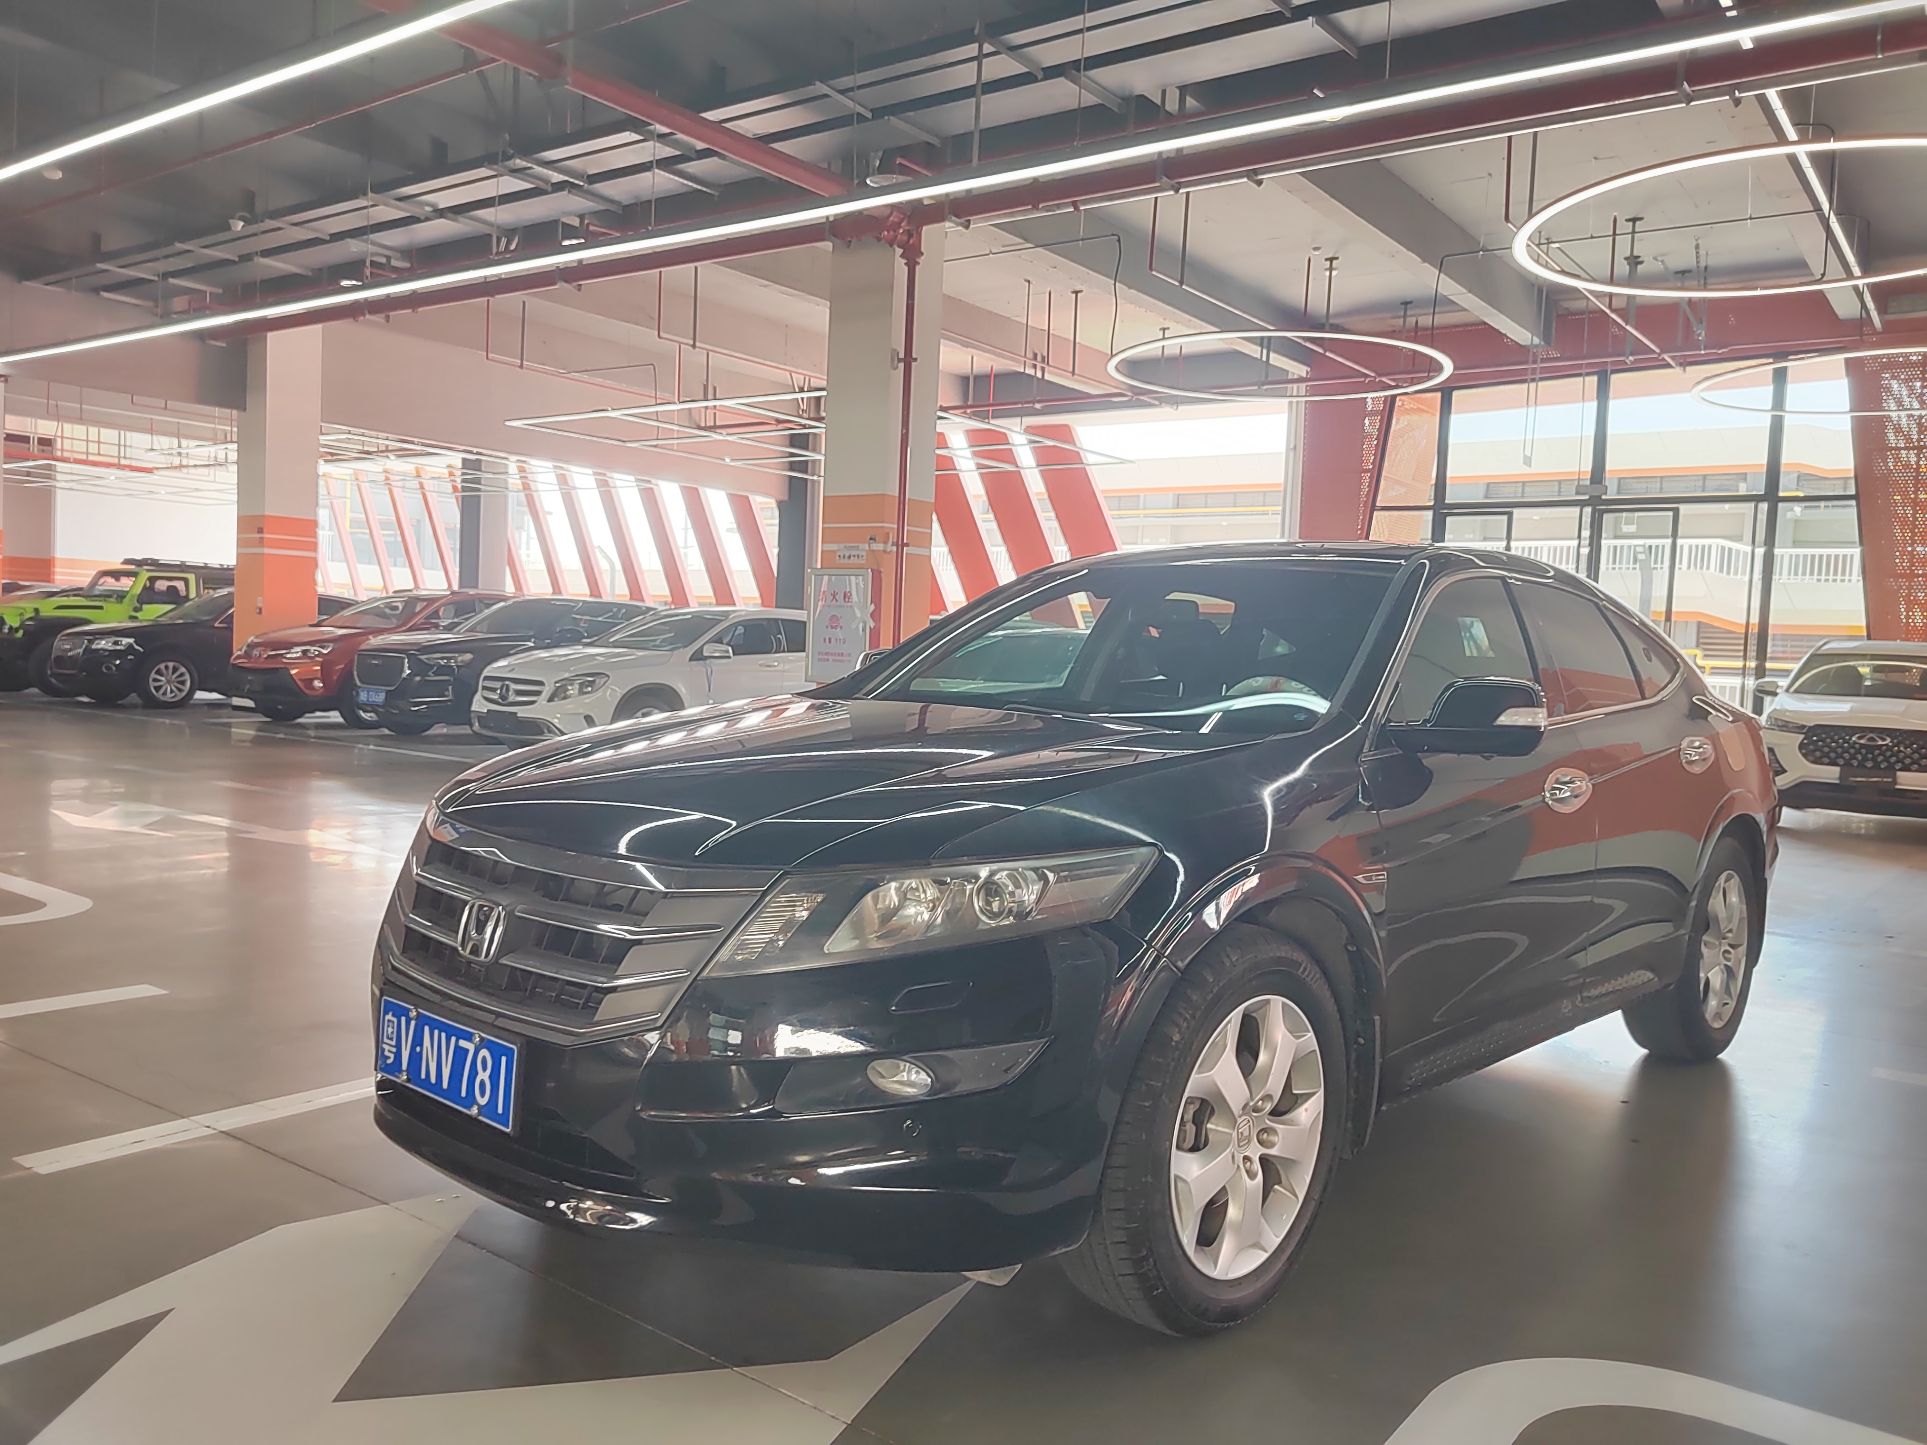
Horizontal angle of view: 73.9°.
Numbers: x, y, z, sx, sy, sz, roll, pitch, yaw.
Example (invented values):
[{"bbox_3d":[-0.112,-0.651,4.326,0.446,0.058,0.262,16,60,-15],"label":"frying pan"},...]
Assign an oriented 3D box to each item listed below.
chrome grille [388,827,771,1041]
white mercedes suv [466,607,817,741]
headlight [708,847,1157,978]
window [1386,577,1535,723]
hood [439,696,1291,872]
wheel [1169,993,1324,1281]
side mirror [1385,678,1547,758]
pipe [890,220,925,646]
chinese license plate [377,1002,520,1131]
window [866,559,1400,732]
[{"bbox_3d":[-0.801,0.382,2.336,1.050,0.340,0.210,5,4,40],"label":"chrome grille"},{"bbox_3d":[-2.540,-0.285,13.054,1.804,1.494,4.420,5,4,41],"label":"white mercedes suv"},{"bbox_3d":[-0.038,0.327,2.233,0.410,0.210,0.680,5,4,42],"label":"headlight"},{"bbox_3d":[1.243,-0.189,3.202,0.860,0.370,0.070,-1,-16,-46],"label":"window"},{"bbox_3d":[-0.301,0.088,2.783,1.460,0.260,1.380,5,4,42],"label":"hood"},{"bbox_3d":[0.474,0.761,2.410,0.200,0.500,0.495,5,4,44],"label":"wheel"},{"bbox_3d":[1.122,-0.004,2.788,0.250,0.165,0.200,5,4,42],"label":"side mirror"},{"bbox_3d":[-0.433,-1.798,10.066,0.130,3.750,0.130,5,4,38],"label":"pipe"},{"bbox_3d":[-0.916,0.597,2.257,0.440,0.142,0.020,5,4,40],"label":"chinese license plate"},{"bbox_3d":[0.475,-0.224,3.488,1.340,0.180,0.930,5,34,42],"label":"window"}]

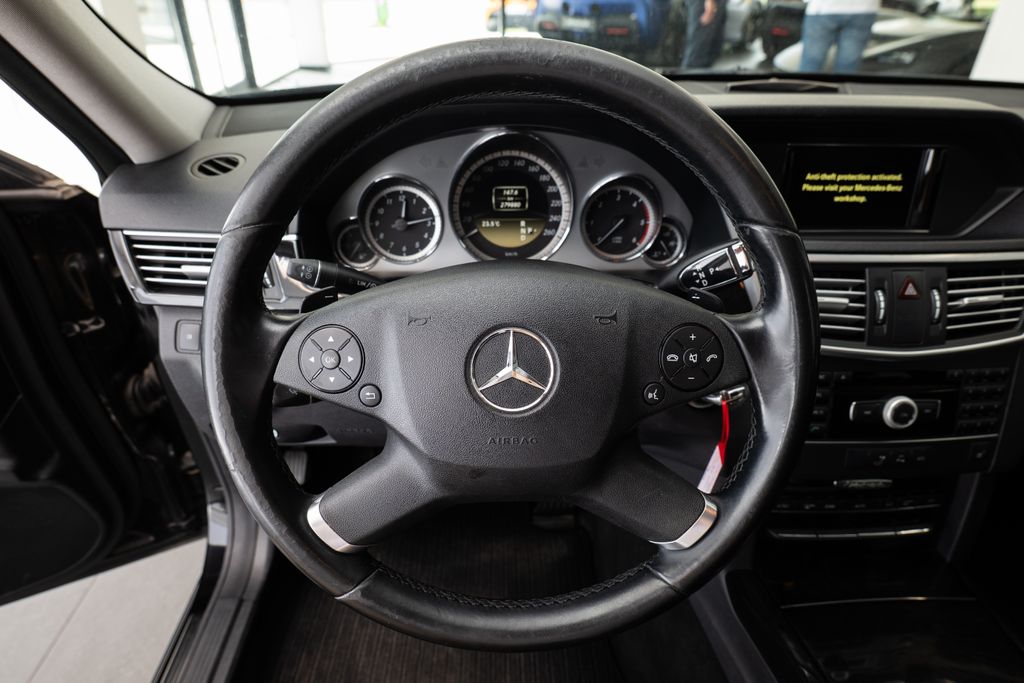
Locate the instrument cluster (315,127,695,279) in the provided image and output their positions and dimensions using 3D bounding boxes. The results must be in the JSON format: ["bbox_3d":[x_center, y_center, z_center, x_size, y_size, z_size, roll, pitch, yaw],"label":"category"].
[{"bbox_3d":[-0.003,-0.140,0.580,0.365,0.143,0.055,0,5,0],"label":"instrument cluster"}]

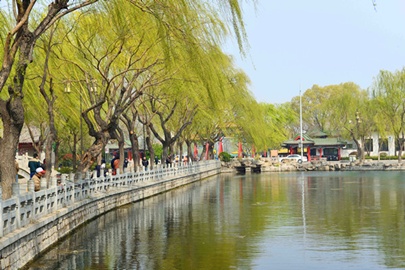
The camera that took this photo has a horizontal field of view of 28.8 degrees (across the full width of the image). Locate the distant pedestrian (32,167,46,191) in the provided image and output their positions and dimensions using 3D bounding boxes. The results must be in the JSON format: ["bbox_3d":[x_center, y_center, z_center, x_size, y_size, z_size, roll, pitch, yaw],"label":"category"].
[{"bbox_3d":[-5.036,1.700,24.282,0.480,1.420,0.480,-1,-1,6],"label":"distant pedestrian"}]

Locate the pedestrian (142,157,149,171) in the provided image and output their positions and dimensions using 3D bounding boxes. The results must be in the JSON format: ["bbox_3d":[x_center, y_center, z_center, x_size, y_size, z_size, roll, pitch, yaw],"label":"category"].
[{"bbox_3d":[-4.759,2.662,65.979,0.520,1.670,0.360,-1,-1,-6],"label":"pedestrian"}]

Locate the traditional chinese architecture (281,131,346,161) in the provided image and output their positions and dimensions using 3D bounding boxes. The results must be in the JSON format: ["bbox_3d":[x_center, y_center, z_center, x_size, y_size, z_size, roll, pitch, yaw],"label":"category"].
[{"bbox_3d":[19.454,1.893,138.000,11.300,5.500,8.000,-1,-1,6],"label":"traditional chinese architecture"}]

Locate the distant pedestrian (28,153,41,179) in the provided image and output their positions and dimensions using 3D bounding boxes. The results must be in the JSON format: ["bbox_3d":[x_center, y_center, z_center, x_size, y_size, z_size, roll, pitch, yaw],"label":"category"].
[{"bbox_3d":[-7.014,1.626,32.978,0.520,1.720,0.360,-2,-2,24],"label":"distant pedestrian"}]

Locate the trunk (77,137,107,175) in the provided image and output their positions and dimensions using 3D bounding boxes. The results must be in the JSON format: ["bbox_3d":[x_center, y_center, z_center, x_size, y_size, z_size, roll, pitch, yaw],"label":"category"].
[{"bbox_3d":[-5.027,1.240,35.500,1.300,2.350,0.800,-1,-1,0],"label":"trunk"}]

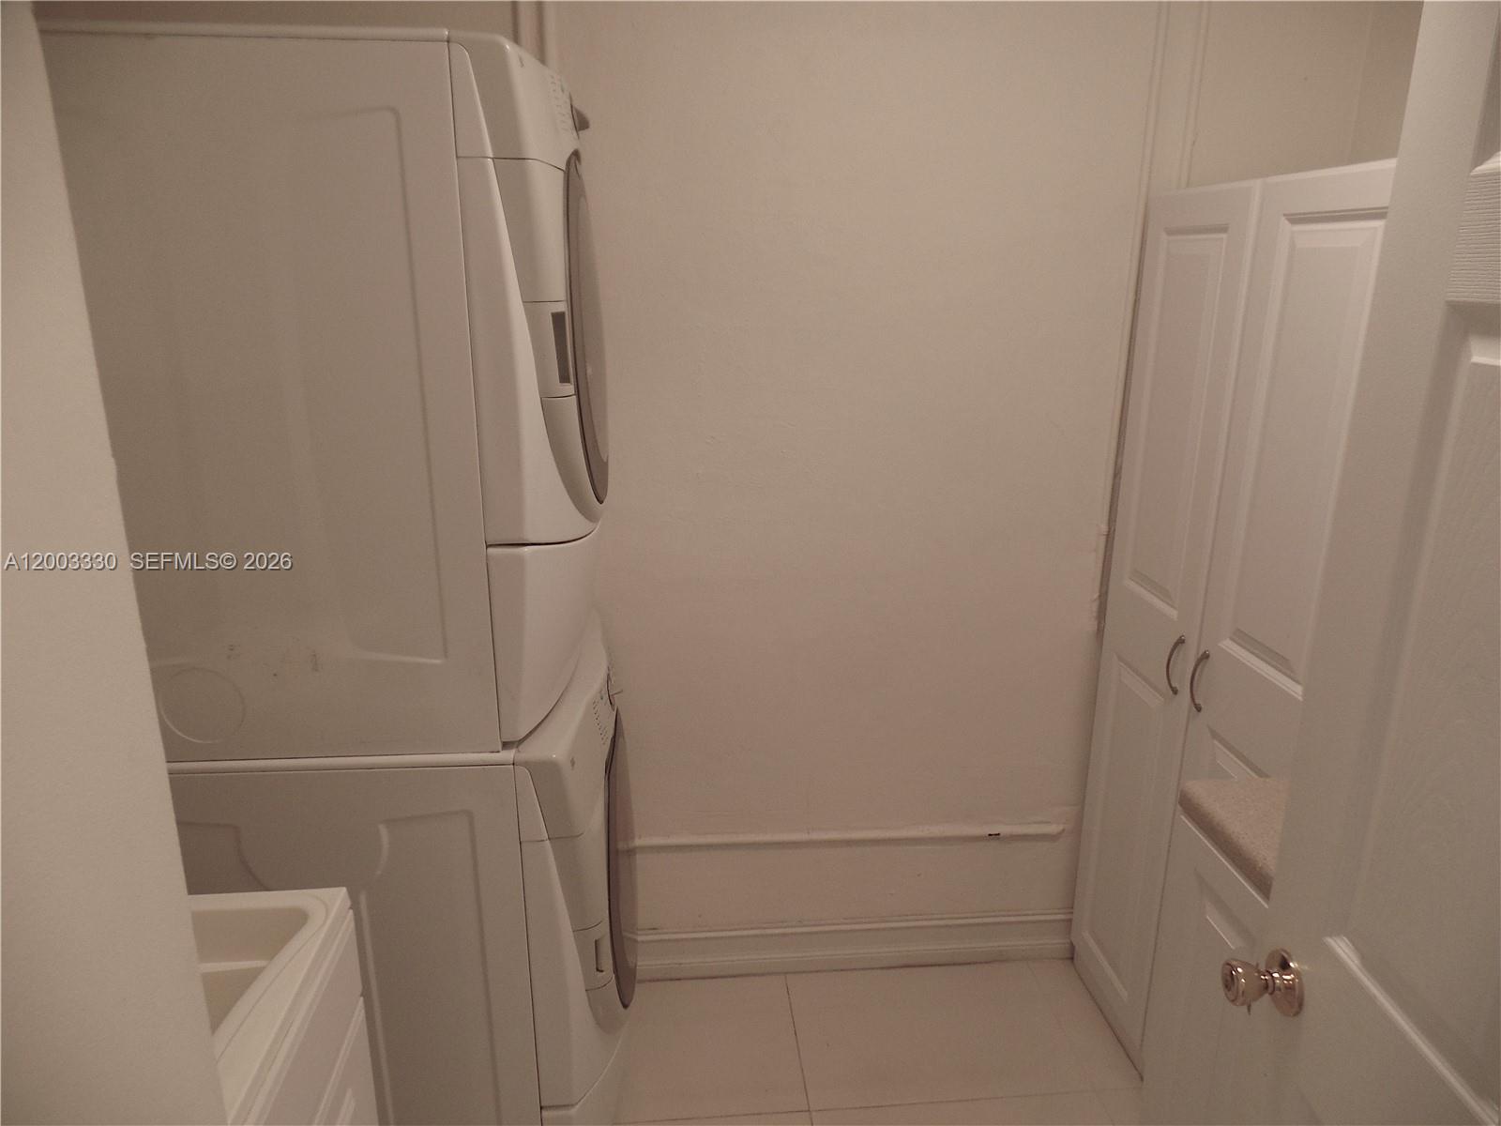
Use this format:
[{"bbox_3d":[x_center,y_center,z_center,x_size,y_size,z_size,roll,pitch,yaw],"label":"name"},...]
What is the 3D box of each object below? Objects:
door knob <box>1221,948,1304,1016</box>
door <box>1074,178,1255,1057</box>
[{"bbox_3d":[0.518,0.430,1.022,0.062,0.065,0.065,0,16,0],"label":"door knob"},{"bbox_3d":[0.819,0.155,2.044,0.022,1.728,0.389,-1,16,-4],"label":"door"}]

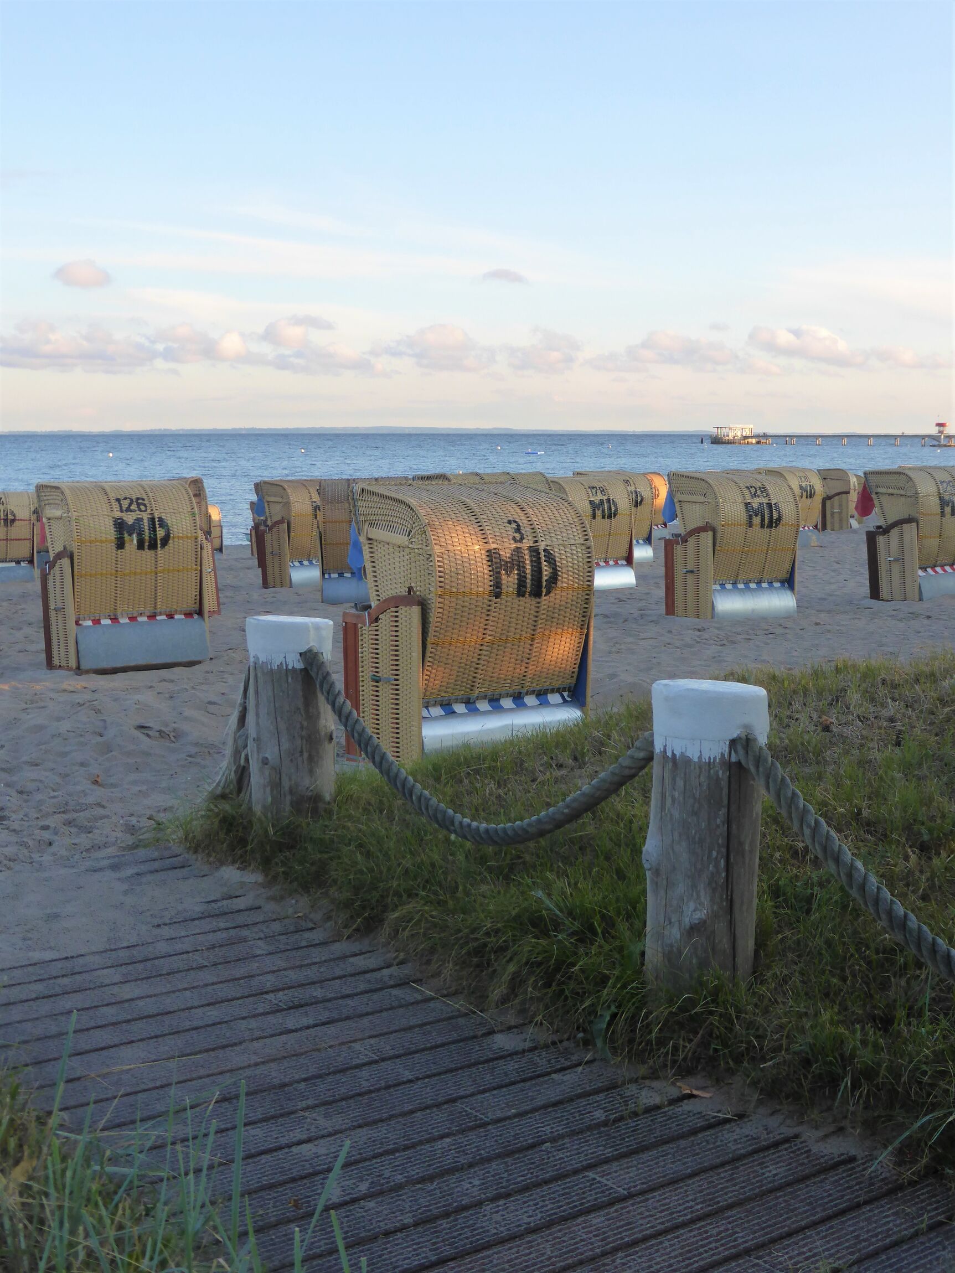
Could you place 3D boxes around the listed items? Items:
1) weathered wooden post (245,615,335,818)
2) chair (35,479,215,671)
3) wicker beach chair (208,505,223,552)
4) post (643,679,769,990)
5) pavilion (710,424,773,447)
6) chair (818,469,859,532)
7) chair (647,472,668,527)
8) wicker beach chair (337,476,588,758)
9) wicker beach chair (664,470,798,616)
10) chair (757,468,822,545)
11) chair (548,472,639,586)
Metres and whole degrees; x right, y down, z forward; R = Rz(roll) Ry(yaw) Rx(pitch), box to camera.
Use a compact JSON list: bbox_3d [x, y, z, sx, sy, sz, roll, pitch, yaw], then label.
[{"bbox_3d":[-0.720,0.311,6.534,0.330,0.770,0.330,0,7,0],"label":"weathered wooden post"},{"bbox_3d":[-3.058,-0.560,14.610,1.190,1.610,0.870,-5,3,-32],"label":"chair"},{"bbox_3d":[-7.559,-2.720,45.554,1.190,1.610,0.870,-5,8,-33],"label":"wicker beach chair"},{"bbox_3d":[0.635,0.545,4.759,0.325,0.820,0.325,0,7,0],"label":"post"},{"bbox_3d":[81.221,-62.065,521.319,13.500,6.500,13.000,-5,8,-35],"label":"pavilion"},{"bbox_3d":[9.619,-3.633,44.906,0.870,1.610,1.190,1,5,22],"label":"chair"},{"bbox_3d":[3.677,-2.937,38.839,1.190,1.610,0.870,-5,8,-33],"label":"chair"},{"bbox_3d":[-0.030,-0.068,9.743,1.190,1.610,0.870,-4,8,-35],"label":"wicker beach chair"},{"bbox_3d":[2.770,-0.986,18.332,1.190,1.610,0.870,-3,6,-33],"label":"wicker beach chair"},{"bbox_3d":[6.317,-2.609,34.313,1.190,1.610,0.870,-6,9,-37],"label":"chair"},{"bbox_3d":[1.485,-1.453,23.550,1.220,1.580,0.880,-5,9,-37],"label":"chair"}]

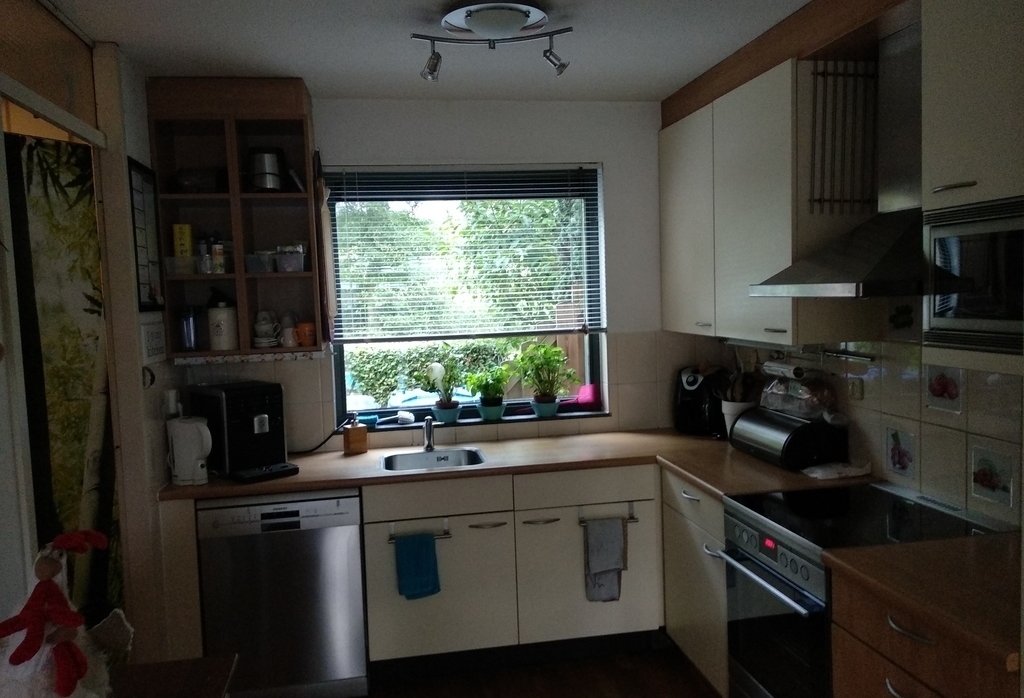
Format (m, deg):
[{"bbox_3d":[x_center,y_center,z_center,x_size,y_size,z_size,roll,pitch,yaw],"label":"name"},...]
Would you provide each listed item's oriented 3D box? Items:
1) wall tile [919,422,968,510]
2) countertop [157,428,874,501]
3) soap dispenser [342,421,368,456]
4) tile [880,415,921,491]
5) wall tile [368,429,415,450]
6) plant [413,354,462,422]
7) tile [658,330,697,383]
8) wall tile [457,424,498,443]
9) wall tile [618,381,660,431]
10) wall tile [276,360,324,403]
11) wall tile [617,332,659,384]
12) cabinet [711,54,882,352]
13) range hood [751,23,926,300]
[{"bbox_3d":[1.387,0.368,2.464,0.012,0.229,0.200,-2,4,-10],"label":"wall tile"},{"bbox_3d":[-0.049,0.495,3.053,2.545,0.038,1.135,-3,5,-10],"label":"countertop"},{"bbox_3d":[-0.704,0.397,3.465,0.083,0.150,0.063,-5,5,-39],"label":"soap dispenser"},{"bbox_3d":[1.305,0.344,2.577,0.010,0.237,0.199,-3,4,-9],"label":"tile"},{"bbox_3d":[-0.551,0.410,3.527,0.199,0.084,0.011,-3,5,-10],"label":"wall tile"},{"bbox_3d":[-0.348,0.194,3.589,0.220,0.290,0.190,-3,4,-9],"label":"plant"},{"bbox_3d":[0.800,0.031,3.754,0.199,0.247,0.010,-3,4,-9],"label":"tile"},{"bbox_3d":[-0.161,0.393,3.596,0.199,0.084,0.011,-3,5,-10],"label":"wall tile"},{"bbox_3d":[0.628,0.291,3.830,0.200,0.232,0.012,-2,4,-10],"label":"wall tile"},{"bbox_3d":[-0.978,0.116,3.522,0.200,0.254,0.012,-2,4,-10],"label":"wall tile"},{"bbox_3d":[0.604,0.040,3.722,0.199,0.247,0.010,-3,4,-9],"label":"wall tile"},{"bbox_3d":[1.075,-0.521,2.933,0.357,0.965,0.614,-2,4,-10],"label":"cabinet"},{"bbox_3d":[1.080,-0.549,2.272,0.506,0.770,0.588,-3,5,-10],"label":"range hood"}]

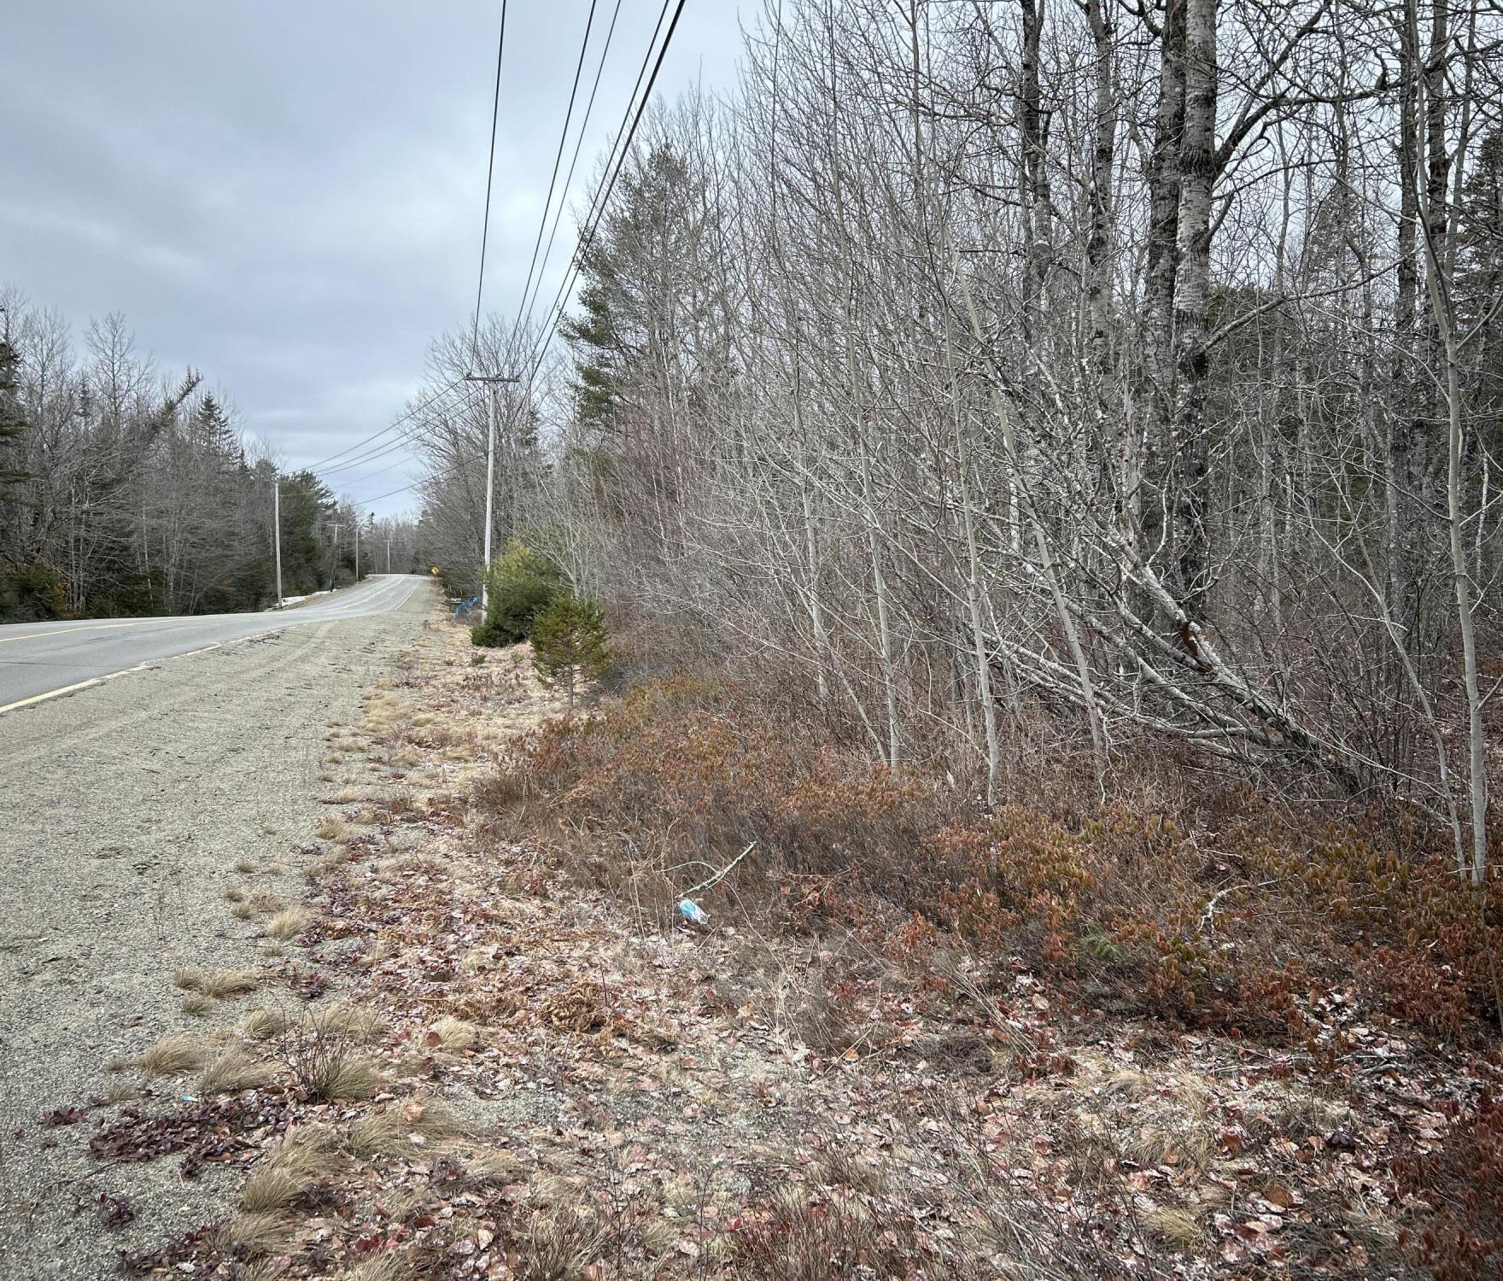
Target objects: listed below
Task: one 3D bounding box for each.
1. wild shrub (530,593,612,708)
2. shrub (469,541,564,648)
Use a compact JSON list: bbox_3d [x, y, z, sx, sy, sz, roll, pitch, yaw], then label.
[{"bbox_3d":[-2.320,0.119,16.400,1.060,1.430,1.020,0,2,0],"label":"wild shrub"},{"bbox_3d":[-5.875,-1.182,32.000,2.220,2.620,2.150,0,2,0],"label":"shrub"}]

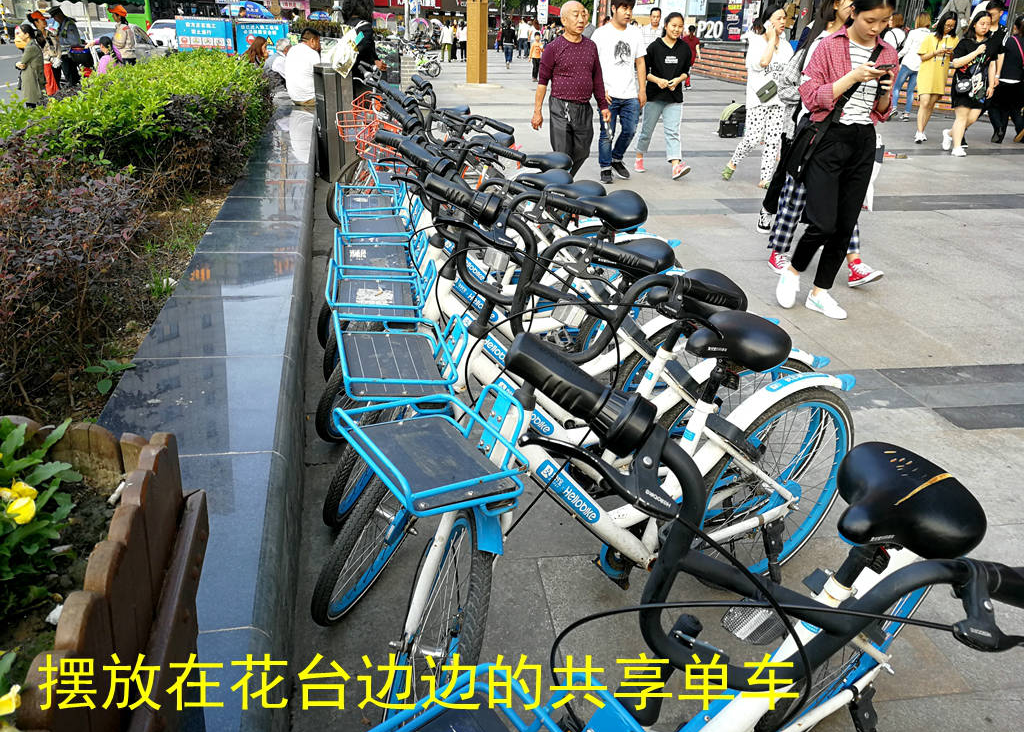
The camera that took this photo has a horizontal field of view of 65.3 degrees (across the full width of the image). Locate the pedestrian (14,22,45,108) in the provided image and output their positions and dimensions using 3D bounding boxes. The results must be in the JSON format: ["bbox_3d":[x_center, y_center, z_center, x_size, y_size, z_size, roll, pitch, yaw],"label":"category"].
[{"bbox_3d":[-7.848,-4.823,13.049,0.450,1.380,0.450,-8,25,-21],"label":"pedestrian"}]

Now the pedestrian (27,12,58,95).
[{"bbox_3d":[-8.104,-5.358,13.995,0.400,1.560,0.500,17,28,34],"label":"pedestrian"}]

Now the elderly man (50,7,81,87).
[{"bbox_3d":[-8.937,-6.298,16.043,0.550,1.660,0.500,-11,26,-28],"label":"elderly man"}]

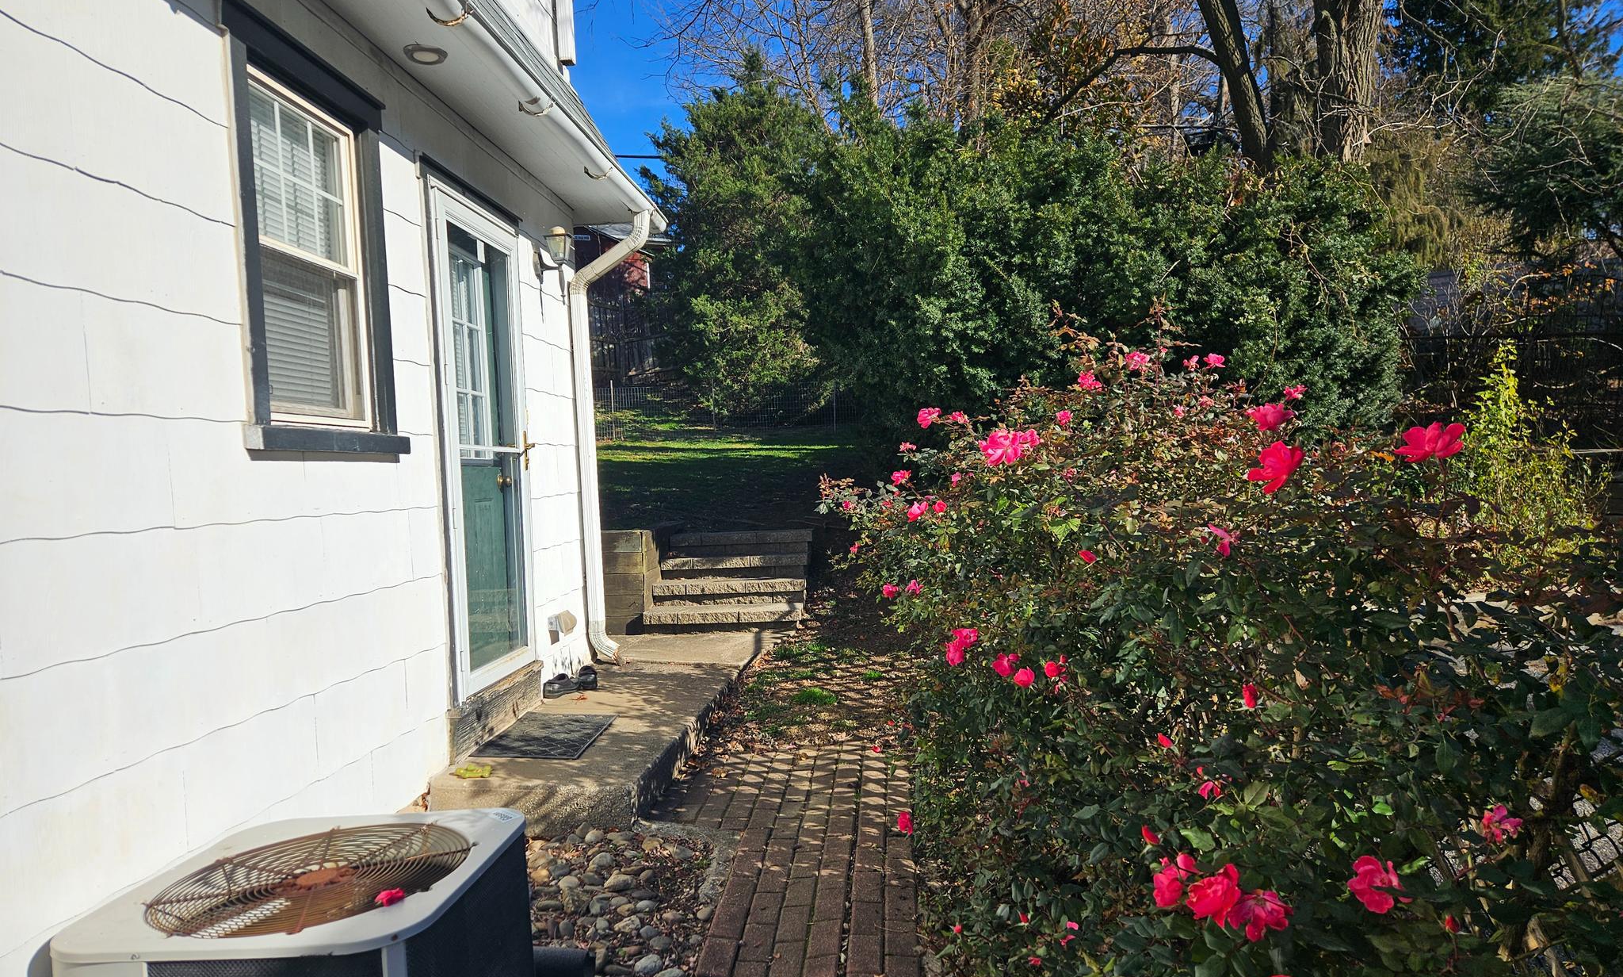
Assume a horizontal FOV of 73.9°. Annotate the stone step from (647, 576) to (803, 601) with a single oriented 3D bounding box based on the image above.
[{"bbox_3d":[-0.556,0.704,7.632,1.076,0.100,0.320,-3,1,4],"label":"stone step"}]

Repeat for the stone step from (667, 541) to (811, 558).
[{"bbox_3d":[-0.532,0.455,8.227,1.042,0.095,0.320,-3,1,4],"label":"stone step"}]

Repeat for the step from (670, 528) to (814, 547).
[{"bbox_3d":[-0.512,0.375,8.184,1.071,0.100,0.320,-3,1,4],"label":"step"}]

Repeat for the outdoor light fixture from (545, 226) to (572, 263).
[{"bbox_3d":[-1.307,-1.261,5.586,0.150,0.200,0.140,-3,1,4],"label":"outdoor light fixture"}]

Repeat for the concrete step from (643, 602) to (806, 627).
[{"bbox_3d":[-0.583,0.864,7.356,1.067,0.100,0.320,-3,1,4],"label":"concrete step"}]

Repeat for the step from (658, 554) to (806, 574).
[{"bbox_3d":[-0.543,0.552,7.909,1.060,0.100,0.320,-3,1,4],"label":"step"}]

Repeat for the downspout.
[{"bbox_3d":[-1.104,-0.308,6.270,0.490,2.600,0.140,-3,1,4],"label":"downspout"}]

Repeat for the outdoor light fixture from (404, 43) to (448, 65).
[{"bbox_3d":[-1.409,-1.580,3.933,0.158,0.033,0.158,-3,1,4],"label":"outdoor light fixture"}]

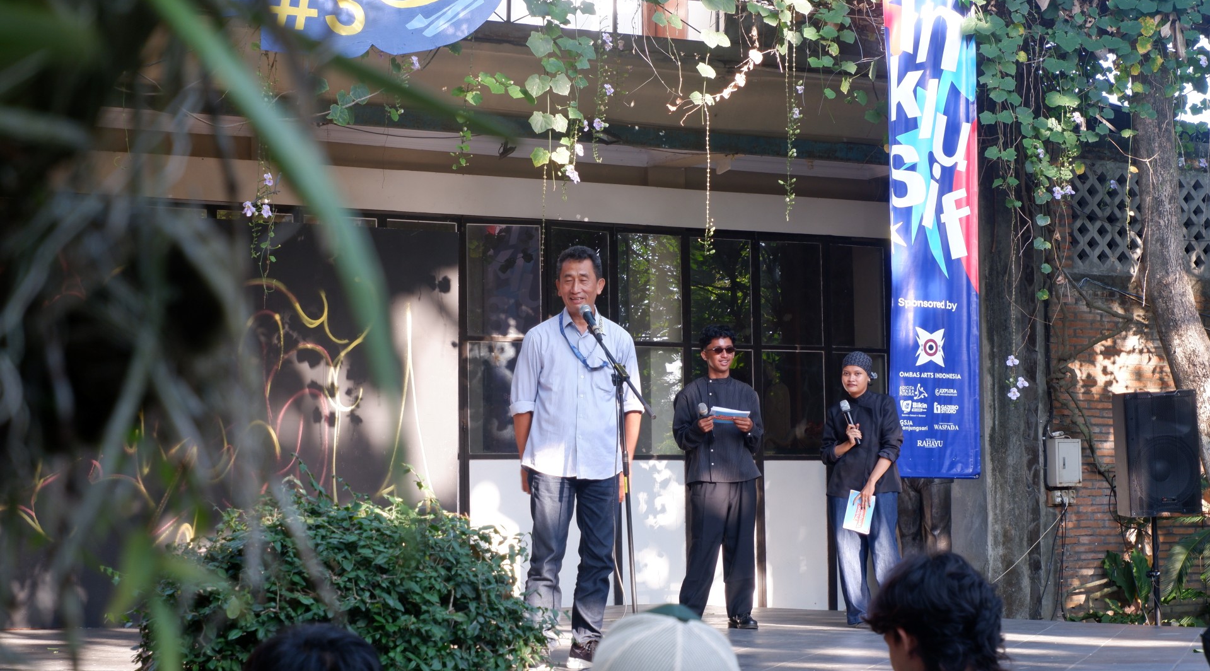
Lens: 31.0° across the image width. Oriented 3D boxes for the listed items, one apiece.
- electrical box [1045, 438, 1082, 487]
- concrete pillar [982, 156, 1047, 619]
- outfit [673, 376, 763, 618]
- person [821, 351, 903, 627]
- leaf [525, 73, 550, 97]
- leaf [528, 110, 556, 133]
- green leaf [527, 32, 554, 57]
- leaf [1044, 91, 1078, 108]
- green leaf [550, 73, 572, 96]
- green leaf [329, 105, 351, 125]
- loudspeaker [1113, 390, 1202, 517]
[{"bbox_3d":[3.404,0.948,16.200,0.260,0.355,0.115,2,-6,-31],"label":"electrical box"},{"bbox_3d":[2.889,0.350,15.400,0.380,3.350,0.320,2,-6,-31],"label":"concrete pillar"},{"bbox_3d":[0.638,0.926,12.570,0.500,1.390,0.340,0,-5,-5],"label":"outfit"},{"bbox_3d":[1.436,0.856,12.367,0.440,1.540,0.360,-2,-5,14],"label":"person"},{"bbox_3d":[-0.375,-1.387,12.100,0.147,0.136,0.050,-1,-5,0],"label":"leaf"},{"bbox_3d":[-0.386,-1.300,13.300,0.155,0.140,0.060,-1,-5,-3],"label":"leaf"},{"bbox_3d":[-0.395,-1.772,13.300,0.165,0.155,0.060,-1,-5,-3],"label":"green leaf"},{"bbox_3d":[2.595,-1.338,12.400,0.199,0.091,0.110,-1,-5,6],"label":"leaf"},{"bbox_3d":[-0.246,-1.392,12.100,0.121,0.126,0.050,-1,-5,0],"label":"green leaf"},{"bbox_3d":[-1.471,-1.222,12.100,0.126,0.121,0.050,0,-5,-6],"label":"green leaf"},{"bbox_3d":[3.186,0.680,12.600,0.420,0.700,0.360,-1,-5,-7],"label":"loudspeaker"}]

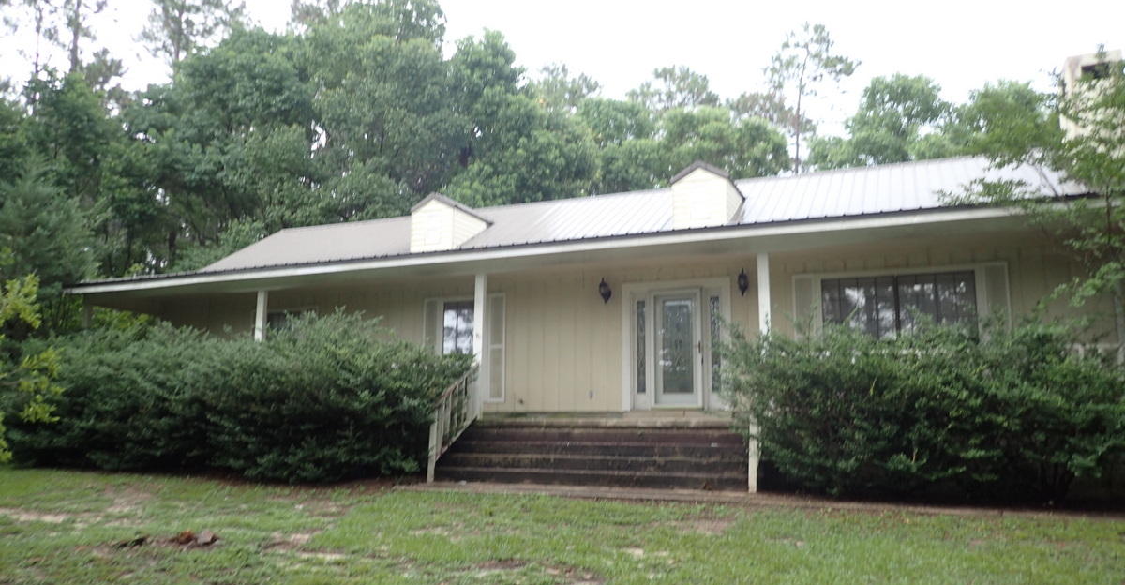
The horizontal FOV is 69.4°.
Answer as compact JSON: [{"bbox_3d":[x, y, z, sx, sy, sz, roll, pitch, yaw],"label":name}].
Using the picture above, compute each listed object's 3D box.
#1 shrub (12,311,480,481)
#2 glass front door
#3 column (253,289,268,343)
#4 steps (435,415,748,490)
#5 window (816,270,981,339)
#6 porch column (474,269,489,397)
[{"bbox_3d":[-5.965,1.868,14.118,9.185,2.508,2.138,-4,-11,24],"label":"shrub"},{"bbox_3d":[1.924,0.958,13.708,0.860,1.954,0.078,-4,-11,24],"label":"glass front door"},{"bbox_3d":[-5.747,1.183,15.417,0.145,2.402,0.145,-4,-11,24],"label":"column"},{"bbox_3d":[0.500,2.294,11.704,4.538,0.917,1.279,-4,-11,24],"label":"steps"},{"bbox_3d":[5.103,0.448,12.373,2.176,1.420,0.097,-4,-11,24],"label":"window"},{"bbox_3d":[-1.364,0.900,13.501,0.145,2.402,0.145,-4,-11,24],"label":"porch column"}]

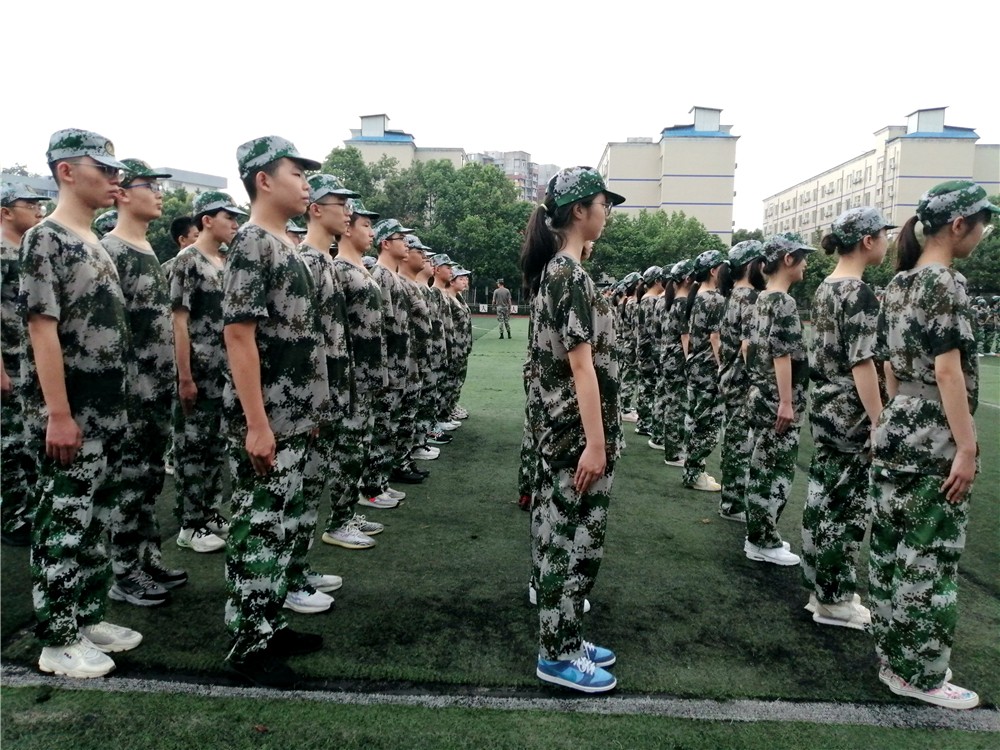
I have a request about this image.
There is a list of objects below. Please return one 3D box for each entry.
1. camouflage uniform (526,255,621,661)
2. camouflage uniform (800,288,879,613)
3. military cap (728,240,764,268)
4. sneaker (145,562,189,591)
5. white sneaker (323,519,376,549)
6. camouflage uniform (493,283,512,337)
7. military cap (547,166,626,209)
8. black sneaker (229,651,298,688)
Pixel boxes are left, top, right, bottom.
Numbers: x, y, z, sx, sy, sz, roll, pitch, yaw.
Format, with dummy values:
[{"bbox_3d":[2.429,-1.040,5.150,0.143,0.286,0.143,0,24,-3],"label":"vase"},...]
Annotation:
[{"bbox_3d":[0.239,0.281,2.481,0.285,1.340,0.430,1,6,3],"label":"camouflage uniform"},{"bbox_3d":[1.393,0.273,3.048,0.290,1.330,0.430,2,6,2],"label":"camouflage uniform"},{"bbox_3d":[1.434,-0.693,4.305,0.265,0.130,0.175,1,6,3],"label":"military cap"},{"bbox_3d":[-1.513,0.864,3.267,0.285,0.115,0.105,0,6,-11],"label":"sneaker"},{"bbox_3d":[-0.779,0.824,3.889,0.300,0.115,0.108,3,6,18],"label":"white sneaker"},{"bbox_3d":[0.078,-1.954,23.300,0.540,1.600,0.320,0,5,-7],"label":"camouflage uniform"},{"bbox_3d":[0.270,-0.597,2.392,0.270,0.130,0.175,1,6,3],"label":"military cap"},{"bbox_3d":[-0.779,0.954,2.514,0.285,0.115,0.108,3,6,22],"label":"black sneaker"}]

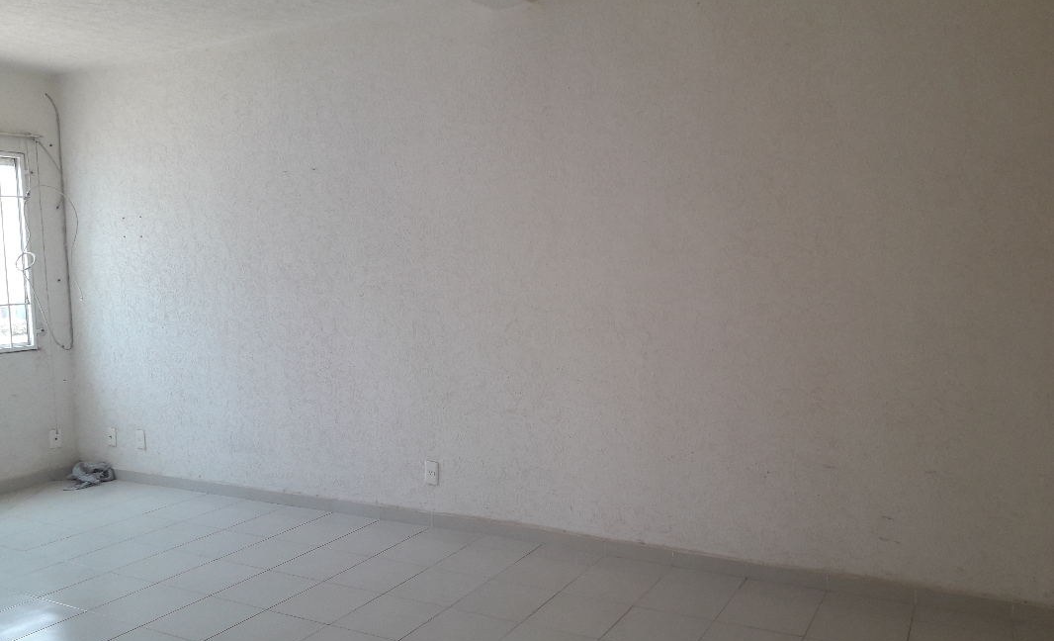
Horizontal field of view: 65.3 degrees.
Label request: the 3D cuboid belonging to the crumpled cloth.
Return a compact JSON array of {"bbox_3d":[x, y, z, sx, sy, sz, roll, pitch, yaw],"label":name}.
[{"bbox_3d":[-2.848,0.981,5.246,0.310,0.115,0.280,1,4,28],"label":"crumpled cloth"}]

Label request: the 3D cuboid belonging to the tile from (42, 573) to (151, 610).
[{"bbox_3d":[-1.706,1.085,3.290,0.300,0.010,0.300,1,4,28],"label":"tile"}]

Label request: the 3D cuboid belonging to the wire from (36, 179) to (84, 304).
[{"bbox_3d":[-3.051,-0.491,5.300,0.126,0.749,0.212,1,4,28],"label":"wire"}]

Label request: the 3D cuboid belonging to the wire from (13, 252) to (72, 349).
[{"bbox_3d":[-3.100,-0.127,5.300,0.047,0.651,0.307,1,4,28],"label":"wire"}]

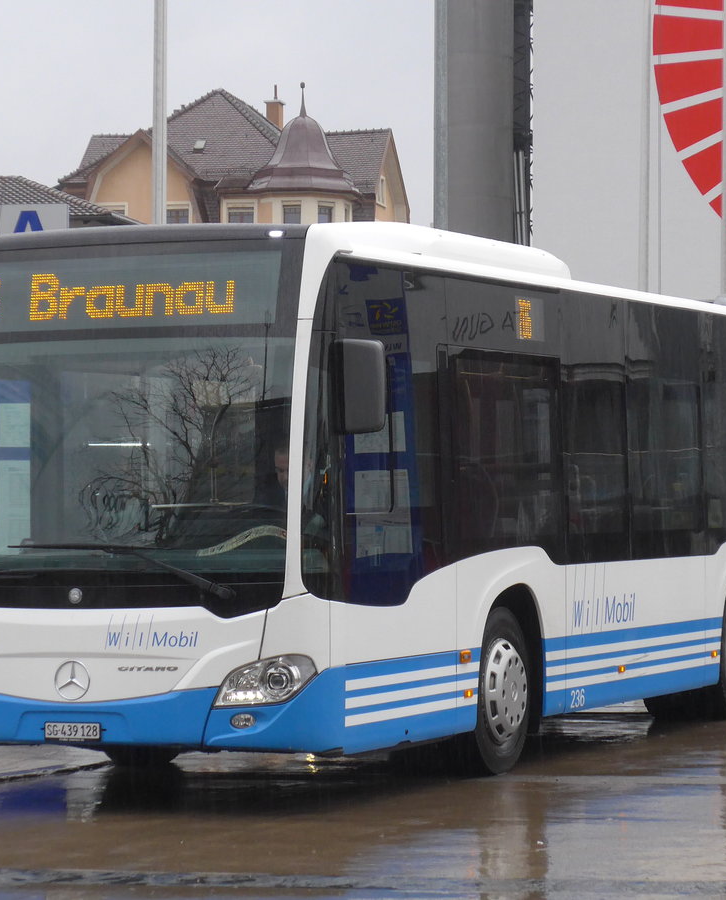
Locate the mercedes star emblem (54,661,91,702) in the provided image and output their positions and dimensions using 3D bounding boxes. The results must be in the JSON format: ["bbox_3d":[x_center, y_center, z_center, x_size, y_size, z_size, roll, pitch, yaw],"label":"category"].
[{"bbox_3d":[-1.394,1.106,16.112,0.190,0.190,0.025,-1,-4,23],"label":"mercedes star emblem"}]

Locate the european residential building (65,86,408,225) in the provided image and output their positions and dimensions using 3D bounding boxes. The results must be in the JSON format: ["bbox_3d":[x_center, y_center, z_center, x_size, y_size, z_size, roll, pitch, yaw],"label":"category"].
[{"bbox_3d":[-5.497,-6.144,149.000,13.287,18.000,12.000,0,-1,10],"label":"european residential building"}]

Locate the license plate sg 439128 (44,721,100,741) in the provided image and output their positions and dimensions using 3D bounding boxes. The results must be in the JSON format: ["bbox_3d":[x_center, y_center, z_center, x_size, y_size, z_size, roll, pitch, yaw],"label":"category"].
[{"bbox_3d":[-1.399,1.344,16.091,0.300,0.087,0.020,-1,-1,23],"label":"license plate sg 439128"}]

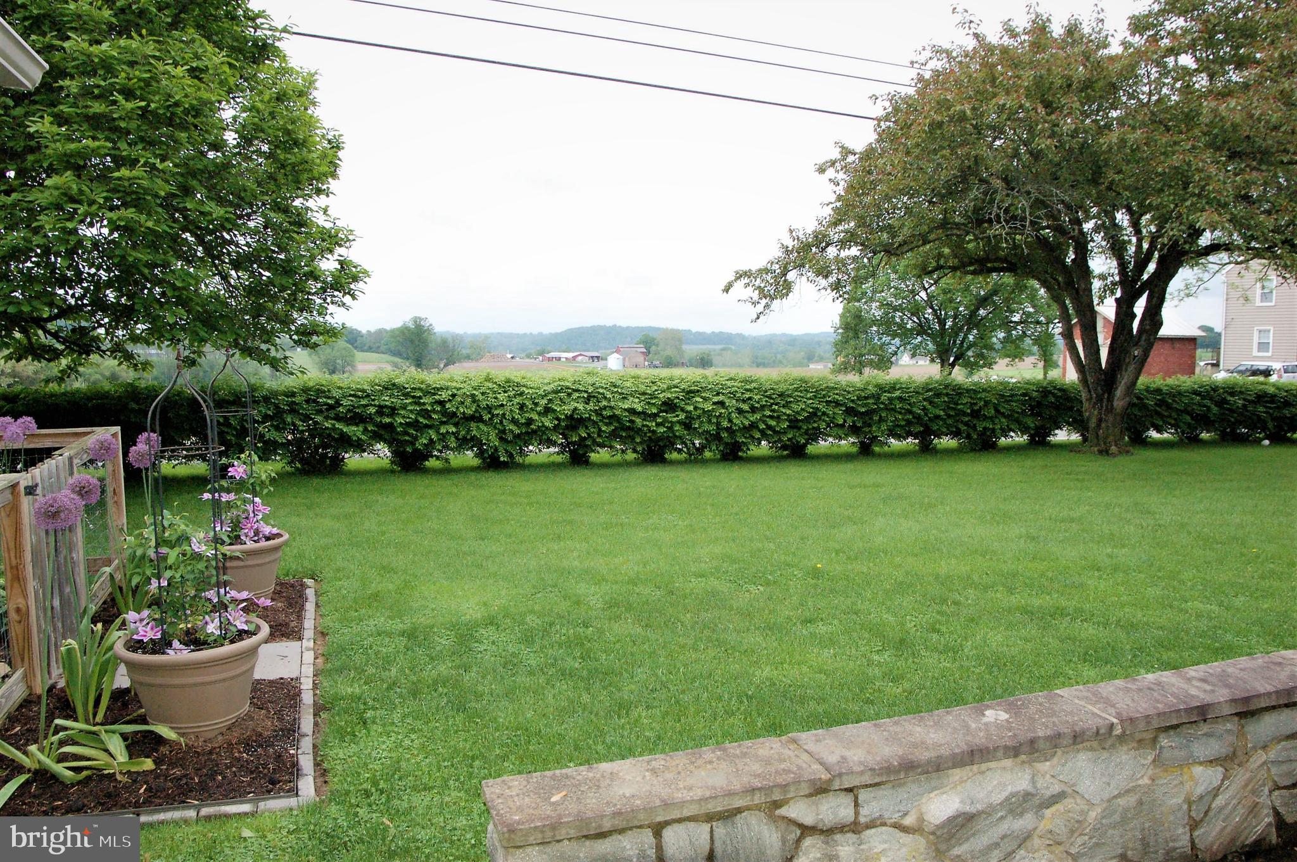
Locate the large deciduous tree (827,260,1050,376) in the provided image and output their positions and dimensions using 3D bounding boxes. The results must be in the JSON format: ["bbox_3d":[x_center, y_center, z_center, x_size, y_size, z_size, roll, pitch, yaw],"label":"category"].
[{"bbox_3d":[13.228,-4.749,40.739,10.000,6.440,9.000,0,5,0],"label":"large deciduous tree"}]

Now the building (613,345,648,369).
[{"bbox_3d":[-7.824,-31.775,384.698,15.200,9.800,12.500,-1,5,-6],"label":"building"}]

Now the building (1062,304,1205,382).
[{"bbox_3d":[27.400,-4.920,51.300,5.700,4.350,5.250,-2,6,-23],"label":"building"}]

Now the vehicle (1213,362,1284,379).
[{"bbox_3d":[31.472,-2.787,46.859,1.800,1.600,4.500,-2,5,-20],"label":"vehicle"}]

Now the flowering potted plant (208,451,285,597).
[{"bbox_3d":[-2.729,0.615,6.020,0.600,0.930,0.600,0,5,0],"label":"flowering potted plant"}]

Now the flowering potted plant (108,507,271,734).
[{"bbox_3d":[-1.913,0.776,3.793,0.610,0.900,0.610,0,5,0],"label":"flowering potted plant"}]

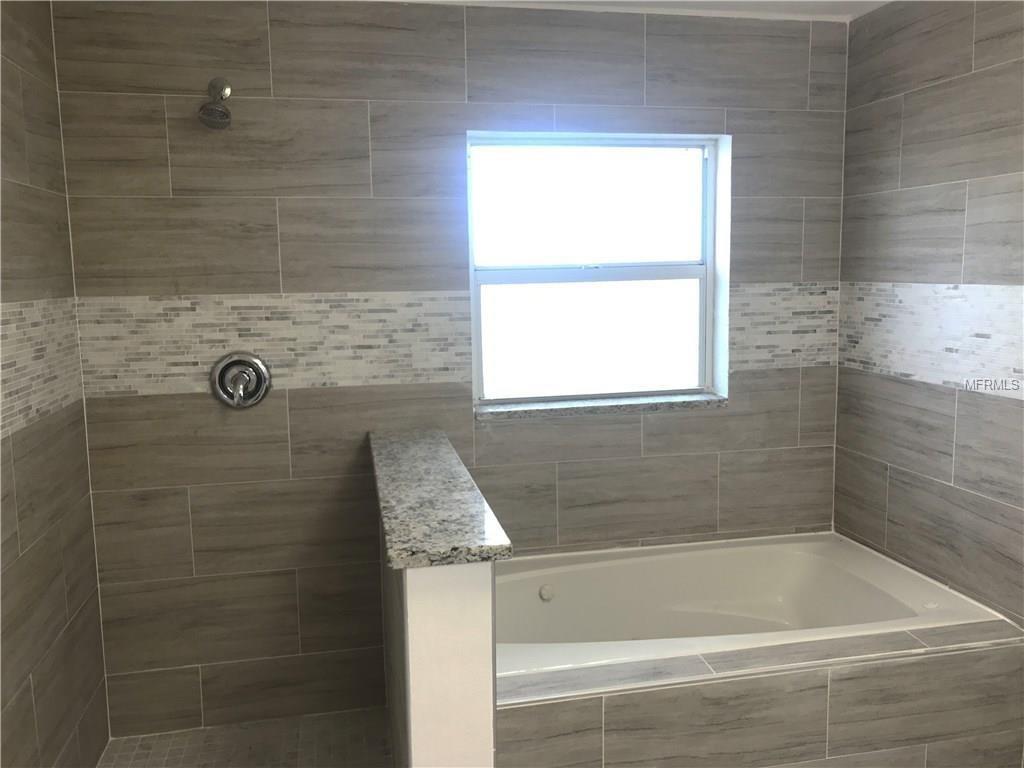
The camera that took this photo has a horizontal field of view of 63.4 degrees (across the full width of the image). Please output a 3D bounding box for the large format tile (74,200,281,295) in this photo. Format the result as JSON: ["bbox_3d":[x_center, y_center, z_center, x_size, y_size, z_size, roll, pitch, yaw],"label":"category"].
[{"bbox_3d":[-1.048,-0.430,2.597,0.610,0.302,0.010,-2,8,-11],"label":"large format tile"}]

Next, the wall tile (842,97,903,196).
[{"bbox_3d":[1.246,-0.810,2.861,0.010,0.302,0.308,-3,8,-12],"label":"wall tile"}]

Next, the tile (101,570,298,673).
[{"bbox_3d":[-1.017,0.779,2.730,0.609,0.301,0.012,-2,8,-12],"label":"tile"}]

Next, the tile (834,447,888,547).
[{"bbox_3d":[1.245,0.396,2.961,0.010,0.295,0.309,-2,7,-11],"label":"tile"}]

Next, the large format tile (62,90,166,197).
[{"bbox_3d":[-1.206,-0.726,2.526,0.297,0.302,0.010,-2,8,-11],"label":"large format tile"}]

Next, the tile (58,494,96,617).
[{"bbox_3d":[-1.295,0.510,2.476,0.012,0.299,0.301,-2,8,-12],"label":"tile"}]

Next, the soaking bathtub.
[{"bbox_3d":[0.561,0.856,2.596,1.504,0.453,0.851,-2,7,-11],"label":"soaking bathtub"}]

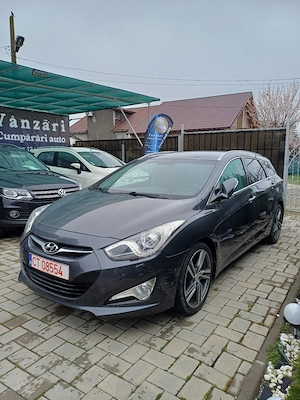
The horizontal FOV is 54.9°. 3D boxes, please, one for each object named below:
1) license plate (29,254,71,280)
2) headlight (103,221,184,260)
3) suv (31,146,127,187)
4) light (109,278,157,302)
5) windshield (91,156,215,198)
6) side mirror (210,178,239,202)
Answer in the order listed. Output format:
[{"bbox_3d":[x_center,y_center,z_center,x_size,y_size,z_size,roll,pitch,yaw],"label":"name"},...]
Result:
[{"bbox_3d":[-0.821,0.528,2.329,0.520,0.110,0.020,6,10,37],"label":"license plate"},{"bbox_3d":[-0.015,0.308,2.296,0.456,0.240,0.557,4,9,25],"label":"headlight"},{"bbox_3d":[-2.096,-0.740,8.764,4.170,1.640,1.800,5,9,30],"label":"suv"},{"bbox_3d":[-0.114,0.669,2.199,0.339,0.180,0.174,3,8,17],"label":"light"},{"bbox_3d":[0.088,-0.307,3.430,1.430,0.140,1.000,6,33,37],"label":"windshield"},{"bbox_3d":[0.741,-0.105,2.816,0.220,0.190,0.220,6,10,37],"label":"side mirror"}]

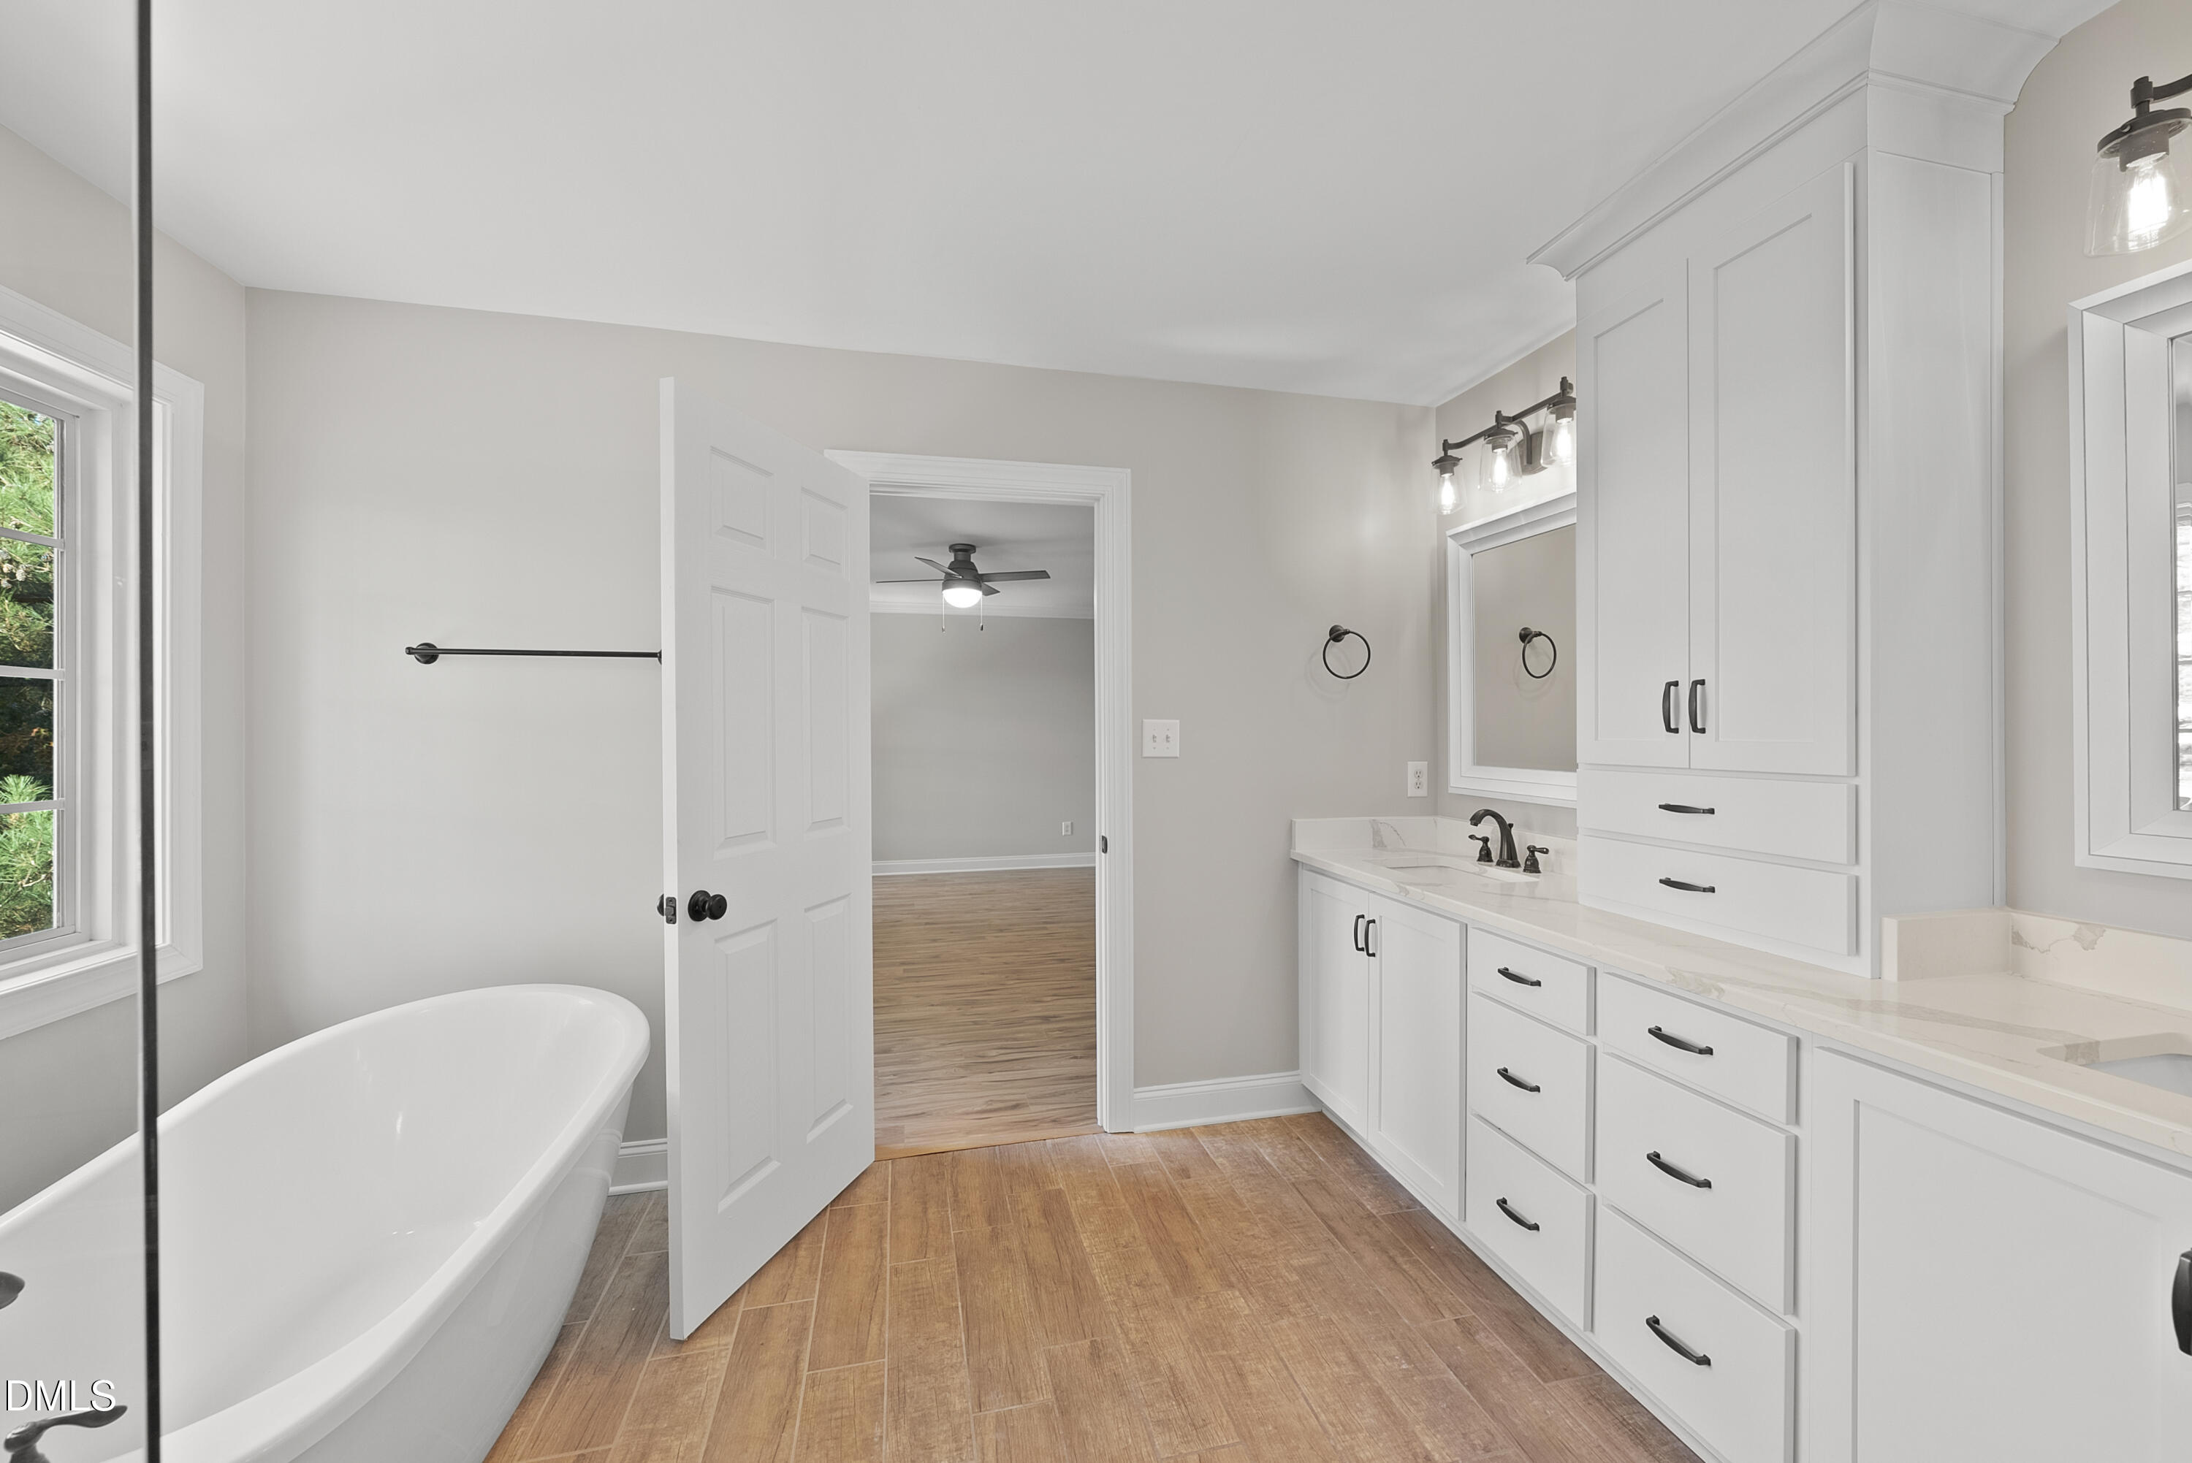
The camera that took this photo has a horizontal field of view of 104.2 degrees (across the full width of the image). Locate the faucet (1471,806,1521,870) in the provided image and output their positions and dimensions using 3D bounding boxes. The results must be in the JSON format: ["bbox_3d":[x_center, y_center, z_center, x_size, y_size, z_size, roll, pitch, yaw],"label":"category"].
[{"bbox_3d":[1.191,0.318,2.542,0.166,0.169,0.065,0,0,-13],"label":"faucet"}]

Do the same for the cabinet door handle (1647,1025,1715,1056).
[{"bbox_3d":[0.997,0.529,1.456,0.029,0.016,0.108,0,0,-13],"label":"cabinet door handle"}]

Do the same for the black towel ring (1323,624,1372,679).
[{"bbox_3d":[0.837,-0.268,2.883,0.175,0.189,0.076,0,0,-13],"label":"black towel ring"}]

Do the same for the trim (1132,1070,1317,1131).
[{"bbox_3d":[0.448,1.224,2.825,0.662,0.146,0.018,0,0,-13],"label":"trim"}]

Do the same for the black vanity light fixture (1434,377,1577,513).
[{"bbox_3d":[1.214,-0.817,2.510,0.206,0.241,0.632,0,0,-13],"label":"black vanity light fixture"}]

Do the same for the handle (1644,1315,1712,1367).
[{"bbox_3d":[0.997,1.047,1.463,0.029,0.016,0.108,0,0,-13],"label":"handle"}]

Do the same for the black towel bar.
[{"bbox_3d":[-1.501,-0.210,2.329,0.657,0.057,0.076,0,0,-13],"label":"black towel bar"}]

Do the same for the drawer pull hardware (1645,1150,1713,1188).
[{"bbox_3d":[0.997,0.750,1.458,0.029,0.016,0.108,0,0,-13],"label":"drawer pull hardware"}]

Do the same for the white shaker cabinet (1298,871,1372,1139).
[{"bbox_3d":[0.972,0.818,2.712,0.502,0.783,0.462,0,0,-13],"label":"white shaker cabinet"}]

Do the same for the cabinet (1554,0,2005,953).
[{"bbox_3d":[1.331,-0.372,1.734,0.346,1.556,0.693,0,0,-13],"label":"cabinet"}]

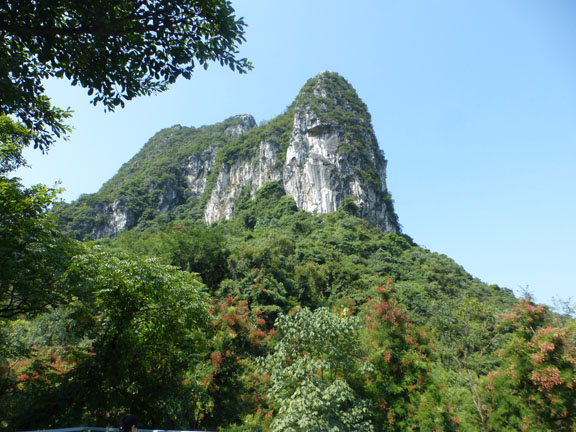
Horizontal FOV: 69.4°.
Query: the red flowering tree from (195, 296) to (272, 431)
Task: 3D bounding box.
[{"bbox_3d":[-2.150,5.770,16.020,3.500,5.400,3.400,0,-23,0],"label":"red flowering tree"}]

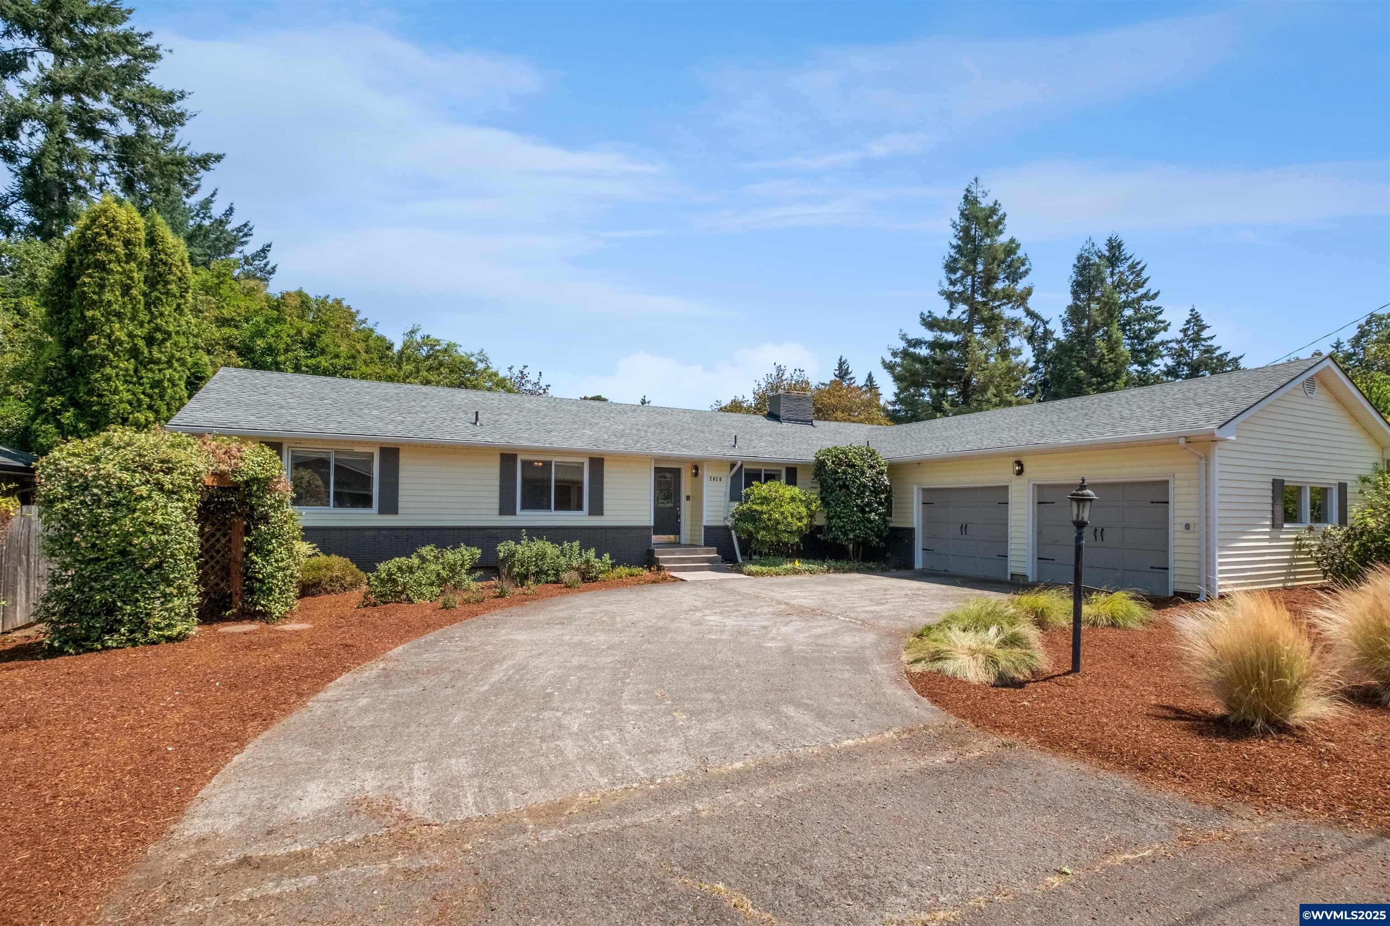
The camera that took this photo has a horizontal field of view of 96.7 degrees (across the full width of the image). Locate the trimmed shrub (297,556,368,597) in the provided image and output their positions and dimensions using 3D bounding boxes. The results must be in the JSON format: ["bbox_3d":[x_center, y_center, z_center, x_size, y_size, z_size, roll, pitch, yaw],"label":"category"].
[{"bbox_3d":[-6.720,2.050,11.400,1.200,0.700,1.150,2,-4,-26],"label":"trimmed shrub"}]

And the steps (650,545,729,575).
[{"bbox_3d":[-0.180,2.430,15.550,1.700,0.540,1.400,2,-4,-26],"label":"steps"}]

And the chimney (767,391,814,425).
[{"bbox_3d":[3.318,-1.757,21.170,1.340,1.020,0.800,3,-5,-25],"label":"chimney"}]

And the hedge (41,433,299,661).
[{"bbox_3d":[-6.930,0.930,8.360,1.850,2.600,2.350,2,-4,-18],"label":"hedge"}]

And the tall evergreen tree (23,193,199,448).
[{"bbox_3d":[-13.250,-1.800,14.300,2.600,8.700,2.500,2,-4,-26],"label":"tall evergreen tree"}]

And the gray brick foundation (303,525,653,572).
[{"bbox_3d":[-4.980,1.900,13.820,8.600,0.950,0.220,3,-5,-25],"label":"gray brick foundation"}]

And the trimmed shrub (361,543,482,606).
[{"bbox_3d":[-4.730,1.870,10.700,1.900,0.930,1.550,2,-4,-26],"label":"trimmed shrub"}]

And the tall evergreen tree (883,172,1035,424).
[{"bbox_3d":[17.100,-6.800,40.000,9.700,23.300,9.500,3,-5,-25],"label":"tall evergreen tree"}]

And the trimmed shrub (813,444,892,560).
[{"bbox_3d":[4.230,1.050,16.600,2.130,3.150,2.050,1,-4,0],"label":"trimmed shrub"}]

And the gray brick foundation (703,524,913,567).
[{"bbox_3d":[3.060,2.210,16.320,5.250,1.030,2.200,3,-5,-25],"label":"gray brick foundation"}]

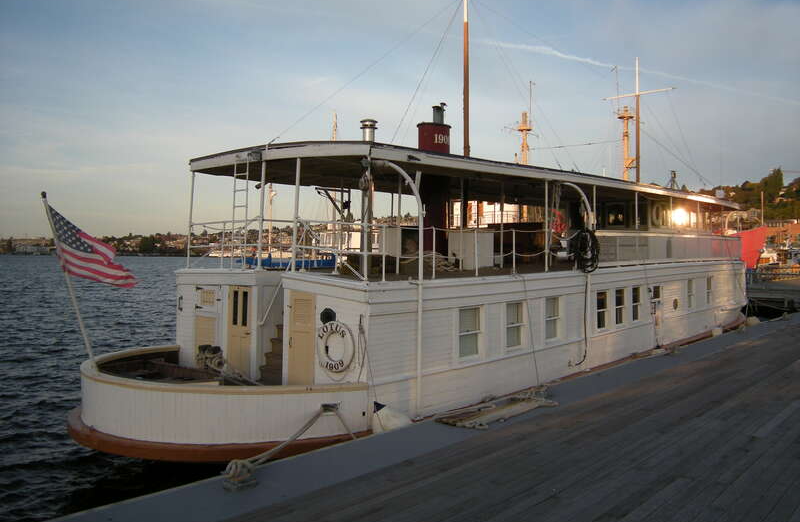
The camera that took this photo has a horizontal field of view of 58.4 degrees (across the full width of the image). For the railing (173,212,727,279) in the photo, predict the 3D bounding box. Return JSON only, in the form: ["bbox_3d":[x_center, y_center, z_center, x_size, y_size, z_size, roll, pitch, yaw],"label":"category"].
[{"bbox_3d":[4.959,-0.411,21.861,4.743,0.989,23.714,2,2,38],"label":"railing"}]

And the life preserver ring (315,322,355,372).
[{"bbox_3d":[-1.075,1.394,11.481,0.800,0.810,0.110,1,2,38],"label":"life preserver ring"}]

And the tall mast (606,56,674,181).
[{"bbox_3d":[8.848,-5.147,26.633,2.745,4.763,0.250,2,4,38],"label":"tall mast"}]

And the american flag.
[{"bbox_3d":[-4.305,-0.170,10.085,1.230,1.120,0.280,-1,1,-45],"label":"american flag"}]

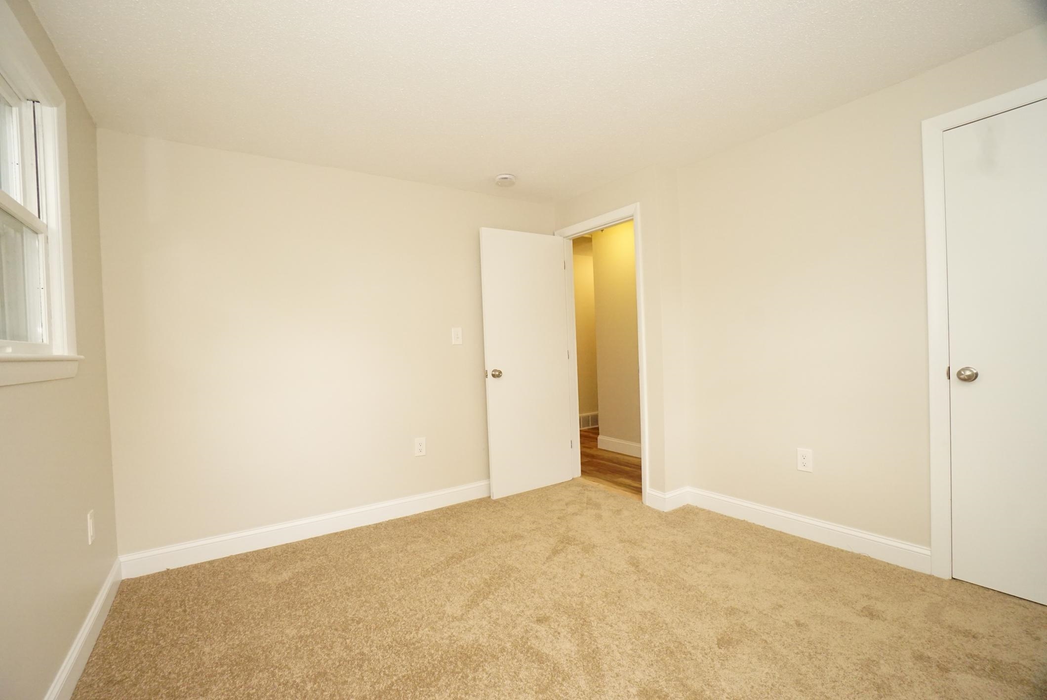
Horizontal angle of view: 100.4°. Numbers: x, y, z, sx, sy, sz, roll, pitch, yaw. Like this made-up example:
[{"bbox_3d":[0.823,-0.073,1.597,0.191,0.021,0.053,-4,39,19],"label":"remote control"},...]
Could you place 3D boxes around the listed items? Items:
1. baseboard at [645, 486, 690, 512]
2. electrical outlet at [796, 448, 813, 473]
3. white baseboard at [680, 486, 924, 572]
[{"bbox_3d":[0.986,1.001,3.006,0.223,0.122,0.165,-3,1,-35],"label":"baseboard"},{"bbox_3d":[1.568,0.615,2.433,0.010,0.120,0.074,-3,1,-38],"label":"electrical outlet"},{"bbox_3d":[1.517,0.990,2.517,0.015,0.122,1.235,-3,1,-38],"label":"white baseboard"}]

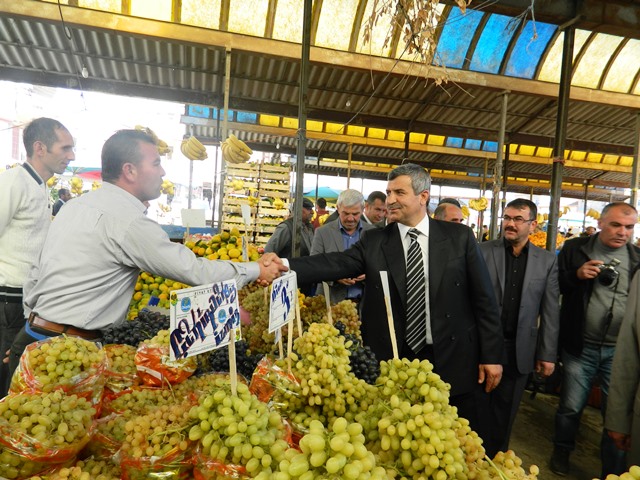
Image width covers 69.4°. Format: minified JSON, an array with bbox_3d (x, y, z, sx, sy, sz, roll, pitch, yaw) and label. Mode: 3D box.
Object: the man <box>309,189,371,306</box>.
[{"bbox_3d":[0.165,0.530,2.940,0.520,1.720,0.400,3,4,0],"label":"man"}]

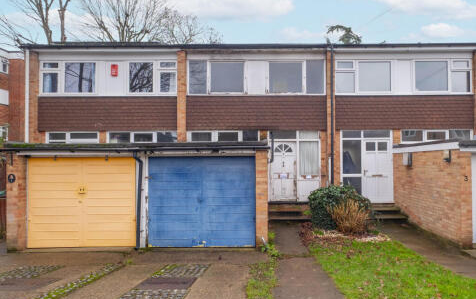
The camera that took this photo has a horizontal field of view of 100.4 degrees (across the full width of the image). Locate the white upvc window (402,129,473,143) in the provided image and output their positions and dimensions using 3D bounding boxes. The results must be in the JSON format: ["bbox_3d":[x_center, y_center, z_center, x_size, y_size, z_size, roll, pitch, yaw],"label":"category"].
[{"bbox_3d":[6.183,-0.397,6.195,2.255,0.447,0.090,0,0,0],"label":"white upvc window"}]

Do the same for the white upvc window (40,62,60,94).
[{"bbox_3d":[-6.035,-2.316,6.445,0.678,1.068,0.090,0,-1,0],"label":"white upvc window"}]

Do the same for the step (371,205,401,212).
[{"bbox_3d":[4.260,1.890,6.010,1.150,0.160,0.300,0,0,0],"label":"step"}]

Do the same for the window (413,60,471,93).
[{"bbox_3d":[6.621,-2.338,6.445,1.895,1.113,0.090,0,-1,0],"label":"window"}]

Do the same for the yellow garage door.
[{"bbox_3d":[-3.505,1.205,4.505,2.434,2.036,0.070,0,-1,0],"label":"yellow garage door"}]

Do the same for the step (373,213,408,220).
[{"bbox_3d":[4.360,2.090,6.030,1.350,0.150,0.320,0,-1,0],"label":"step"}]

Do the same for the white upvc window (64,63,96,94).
[{"bbox_3d":[-5.075,-2.316,6.445,1.113,1.068,0.090,0,-1,0],"label":"white upvc window"}]

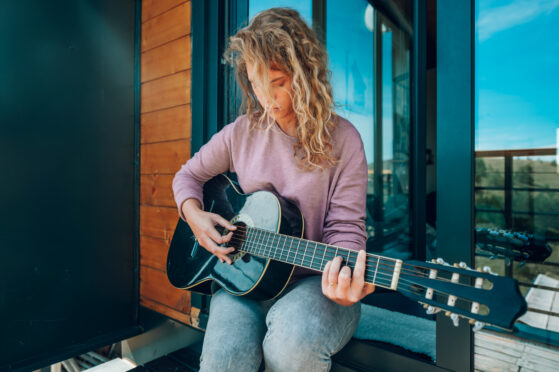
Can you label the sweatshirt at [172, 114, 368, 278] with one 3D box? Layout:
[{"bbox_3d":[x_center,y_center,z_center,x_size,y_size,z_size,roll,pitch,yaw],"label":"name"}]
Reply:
[{"bbox_3d":[-0.030,0.035,1.105,0.600,0.530,0.400,0,1,19],"label":"sweatshirt"}]

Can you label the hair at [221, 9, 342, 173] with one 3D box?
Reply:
[{"bbox_3d":[0.005,-0.265,1.020,0.290,0.450,0.280,1,1,30],"label":"hair"}]

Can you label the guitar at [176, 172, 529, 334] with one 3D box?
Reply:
[{"bbox_3d":[0.030,0.163,0.930,1.000,0.370,0.110,4,-16,45],"label":"guitar"}]

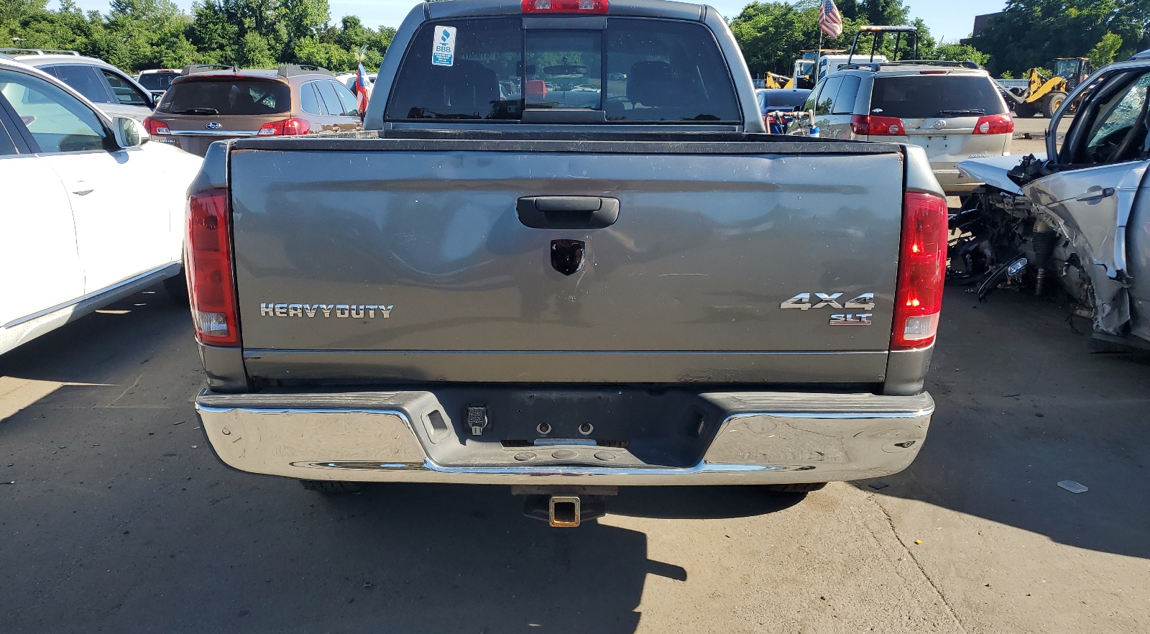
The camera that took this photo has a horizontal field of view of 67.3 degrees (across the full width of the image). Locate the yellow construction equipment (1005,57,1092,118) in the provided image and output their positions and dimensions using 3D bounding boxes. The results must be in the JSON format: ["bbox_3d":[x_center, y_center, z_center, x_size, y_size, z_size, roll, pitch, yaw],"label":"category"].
[{"bbox_3d":[24.485,-11.815,44.457,5.700,3.000,2.300,-3,15,-11],"label":"yellow construction equipment"}]

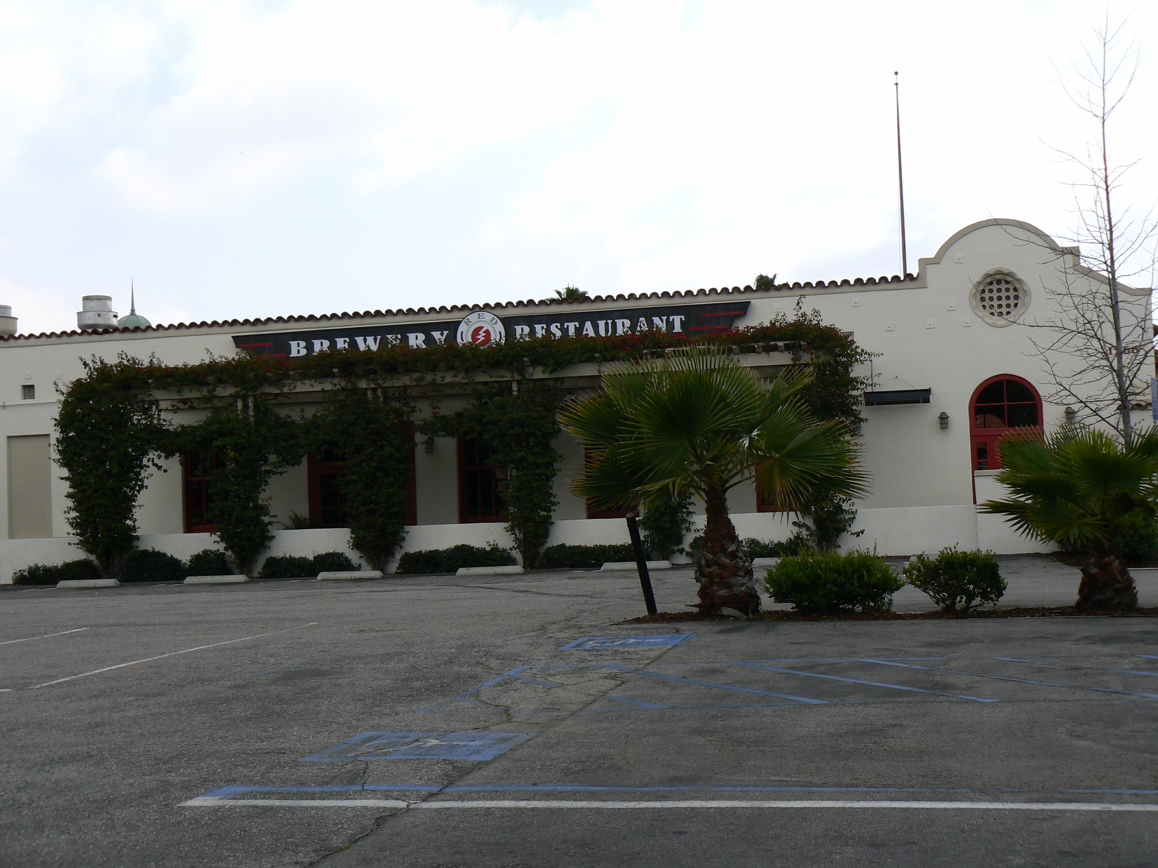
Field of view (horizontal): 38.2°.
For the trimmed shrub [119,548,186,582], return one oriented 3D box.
[{"bbox_3d":[-8.715,2.684,34.100,1.250,0.700,0.850,-3,-3,13],"label":"trimmed shrub"}]

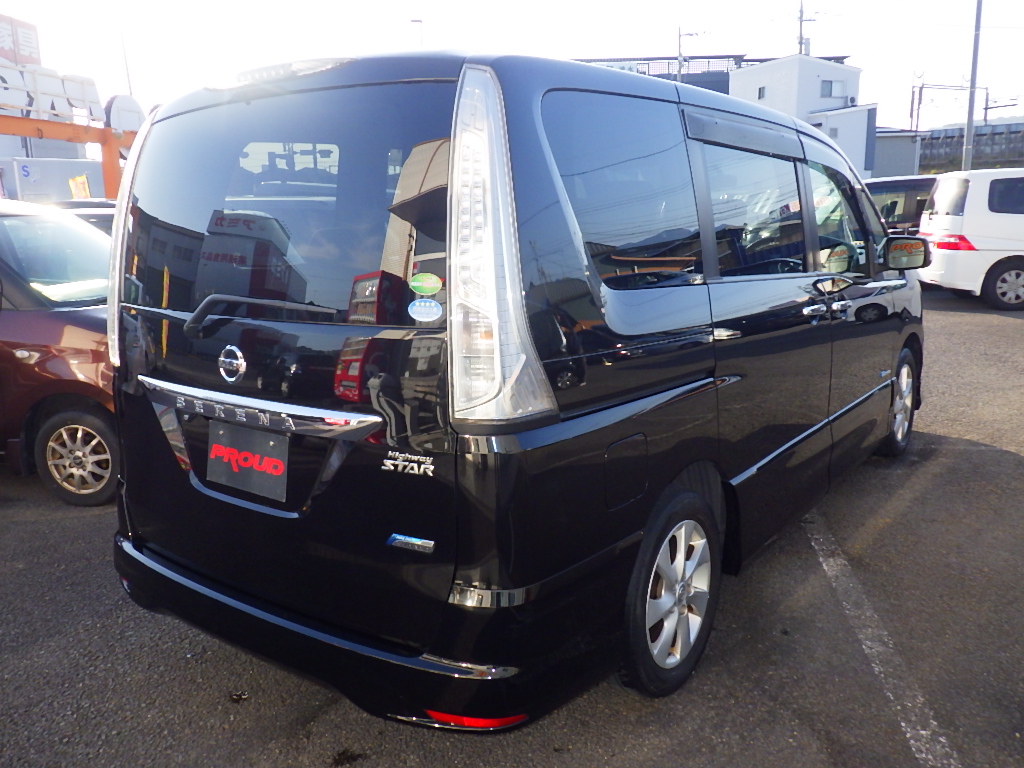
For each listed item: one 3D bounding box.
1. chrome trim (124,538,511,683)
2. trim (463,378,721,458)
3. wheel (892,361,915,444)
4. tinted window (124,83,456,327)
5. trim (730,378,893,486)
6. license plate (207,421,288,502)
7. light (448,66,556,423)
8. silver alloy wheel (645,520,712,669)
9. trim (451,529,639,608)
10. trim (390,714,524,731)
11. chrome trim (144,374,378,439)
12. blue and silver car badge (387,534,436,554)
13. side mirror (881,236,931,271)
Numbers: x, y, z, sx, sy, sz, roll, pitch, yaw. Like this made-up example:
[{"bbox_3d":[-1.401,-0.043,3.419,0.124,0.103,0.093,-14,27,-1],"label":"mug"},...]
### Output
[{"bbox_3d":[-0.688,0.539,2.228,1.660,0.072,0.155,7,15,36],"label":"chrome trim"},{"bbox_3d":[0.248,0.051,2.105,0.188,0.078,0.980,7,15,36],"label":"trim"},{"bbox_3d":[2.147,0.099,4.729,0.180,0.440,0.440,7,15,36],"label":"wheel"},{"bbox_3d":[-0.659,-0.445,2.104,1.330,0.550,0.105,7,1,36],"label":"tinted window"},{"bbox_3d":[1.349,0.143,3.481,0.030,0.034,2.200,7,13,36],"label":"trim"},{"bbox_3d":[-0.692,0.198,2.155,0.330,0.165,0.020,7,6,36],"label":"license plate"},{"bbox_3d":[-0.045,-0.289,1.721,0.225,0.765,0.190,2,8,37],"label":"light"},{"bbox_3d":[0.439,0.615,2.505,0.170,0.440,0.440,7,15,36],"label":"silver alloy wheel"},{"bbox_3d":[0.096,0.421,1.987,0.216,0.085,0.540,7,15,36],"label":"trim"},{"bbox_3d":[-0.120,0.735,1.853,0.290,0.043,0.150,7,15,36],"label":"trim"},{"bbox_3d":[-0.706,0.064,2.113,1.000,0.078,0.080,7,15,36],"label":"chrome trim"},{"bbox_3d":[-0.225,0.353,1.835,0.125,0.032,0.010,3,13,23],"label":"blue and silver car badge"},{"bbox_3d":[1.869,-0.620,3.919,0.215,0.165,0.130,7,15,36],"label":"side mirror"}]

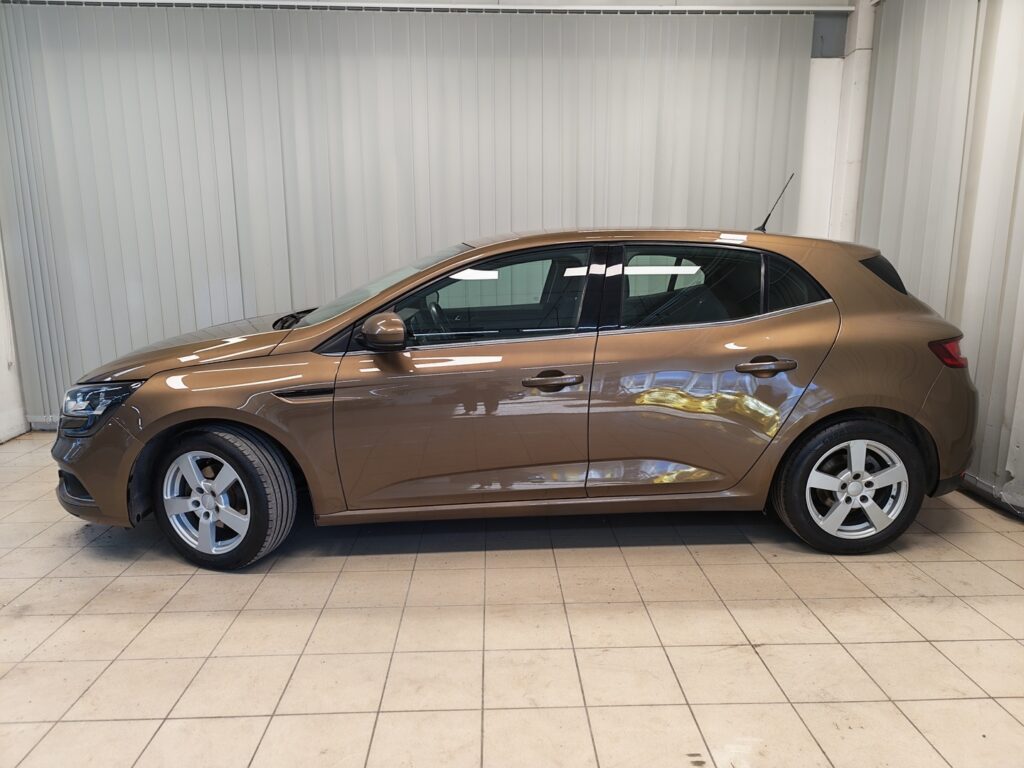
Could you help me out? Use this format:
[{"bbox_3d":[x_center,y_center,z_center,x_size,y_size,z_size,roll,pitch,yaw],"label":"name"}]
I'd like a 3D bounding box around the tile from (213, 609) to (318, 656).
[{"bbox_3d":[-0.847,0.872,2.379,0.298,0.012,0.298,-1,11,-2],"label":"tile"}]

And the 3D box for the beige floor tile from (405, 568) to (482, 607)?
[{"bbox_3d":[-0.257,0.812,2.698,0.298,0.010,0.298,-1,10,-1],"label":"beige floor tile"}]

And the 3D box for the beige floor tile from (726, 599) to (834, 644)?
[{"bbox_3d":[0.953,0.850,2.427,0.298,0.010,0.298,-1,11,-2],"label":"beige floor tile"}]

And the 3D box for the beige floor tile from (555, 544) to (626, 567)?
[{"bbox_3d":[0.335,0.749,3.003,0.298,0.012,0.298,-1,11,-2],"label":"beige floor tile"}]

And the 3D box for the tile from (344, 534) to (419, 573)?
[{"bbox_3d":[-0.566,0.761,2.986,0.298,0.010,0.298,-1,10,-1],"label":"tile"}]

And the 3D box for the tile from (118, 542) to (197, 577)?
[{"bbox_3d":[-1.465,0.762,2.930,0.298,0.010,0.298,-1,11,-2],"label":"tile"}]

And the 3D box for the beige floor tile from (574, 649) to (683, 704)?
[{"bbox_3d":[0.360,0.909,2.110,0.297,0.010,0.297,-1,11,-2],"label":"beige floor tile"}]

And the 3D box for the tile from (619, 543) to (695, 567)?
[{"bbox_3d":[0.631,0.741,3.000,0.297,0.010,0.297,-1,11,-2],"label":"tile"}]

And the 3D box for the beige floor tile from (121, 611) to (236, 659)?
[{"bbox_3d":[-1.151,0.878,2.379,0.298,0.010,0.298,-1,10,-1],"label":"beige floor tile"}]

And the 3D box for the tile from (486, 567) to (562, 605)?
[{"bbox_3d":[0.043,0.802,2.689,0.297,0.010,0.297,-1,11,-2],"label":"tile"}]

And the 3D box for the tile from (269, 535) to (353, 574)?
[{"bbox_3d":[-0.863,0.758,2.957,0.297,0.010,0.297,-1,11,-2],"label":"tile"}]

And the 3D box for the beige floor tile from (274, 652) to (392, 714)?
[{"bbox_3d":[-0.537,0.919,2.084,0.297,0.010,0.297,-1,11,-2],"label":"beige floor tile"}]

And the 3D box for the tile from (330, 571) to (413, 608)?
[{"bbox_3d":[-0.556,0.810,2.669,0.298,0.010,0.298,-1,11,-2],"label":"tile"}]

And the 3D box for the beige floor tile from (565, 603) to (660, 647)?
[{"bbox_3d":[0.353,0.857,2.409,0.298,0.010,0.298,-1,11,-2],"label":"beige floor tile"}]

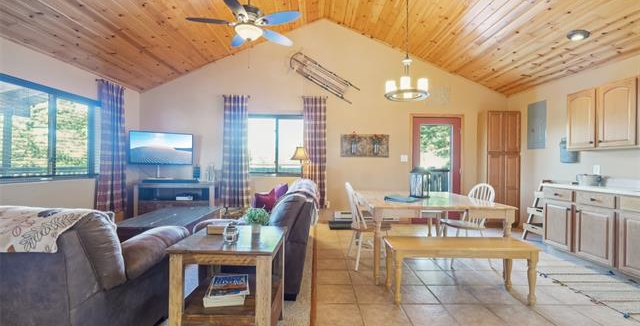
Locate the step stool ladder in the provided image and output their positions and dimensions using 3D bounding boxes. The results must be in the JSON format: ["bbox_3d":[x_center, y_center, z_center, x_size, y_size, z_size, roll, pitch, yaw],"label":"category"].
[{"bbox_3d":[3.348,0.730,3.958,0.430,0.930,0.420,1,0,0],"label":"step stool ladder"}]

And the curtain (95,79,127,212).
[{"bbox_3d":[-3.344,-0.225,4.242,0.120,2.110,0.580,1,0,0],"label":"curtain"}]

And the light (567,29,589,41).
[{"bbox_3d":[3.068,-1.519,3.163,0.200,0.040,0.200,23,0,0],"label":"light"}]

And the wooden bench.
[{"bbox_3d":[1.230,0.955,2.405,1.210,0.450,0.385,0,0,0],"label":"wooden bench"}]

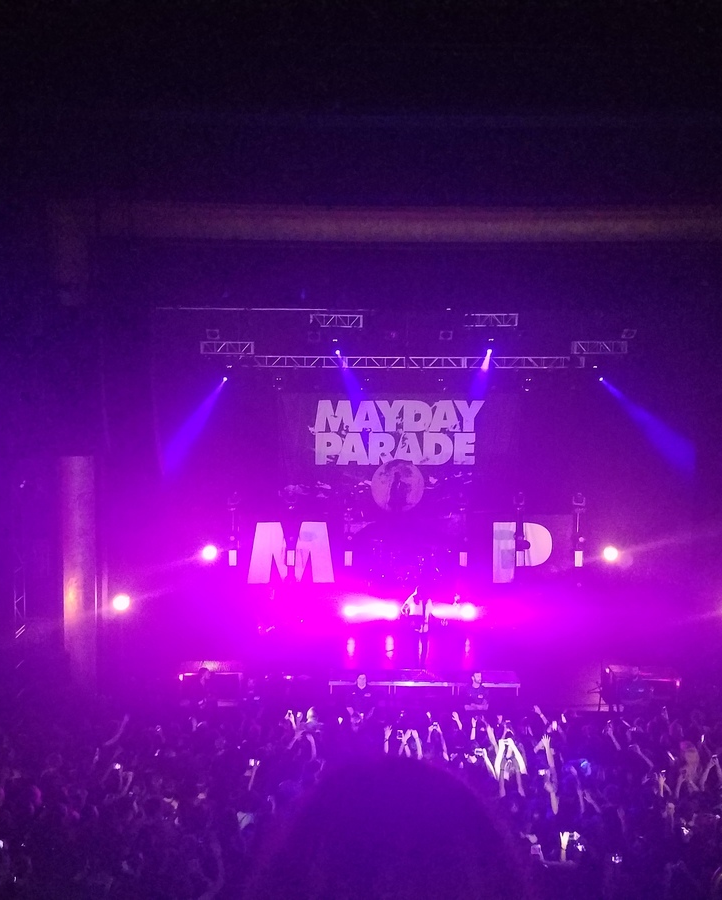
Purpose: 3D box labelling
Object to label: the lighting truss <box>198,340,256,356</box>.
[{"bbox_3d":[-3.096,-2.358,20.900,1.270,0.320,0.320,0,5,-1],"label":"lighting truss"}]

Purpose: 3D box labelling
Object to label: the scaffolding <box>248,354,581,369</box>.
[{"bbox_3d":[1.369,-2.308,23.500,8.600,0.320,0.320,0,5,-1],"label":"scaffolding"}]

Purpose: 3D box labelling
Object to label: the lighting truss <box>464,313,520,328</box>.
[{"bbox_3d":[3.015,-3.003,20.900,1.270,0.320,0.320,0,5,-1],"label":"lighting truss"}]

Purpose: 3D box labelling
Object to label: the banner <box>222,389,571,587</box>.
[{"bbox_3d":[0.867,1.114,24.800,9.700,5.350,0.100,0,5,-1],"label":"banner"}]

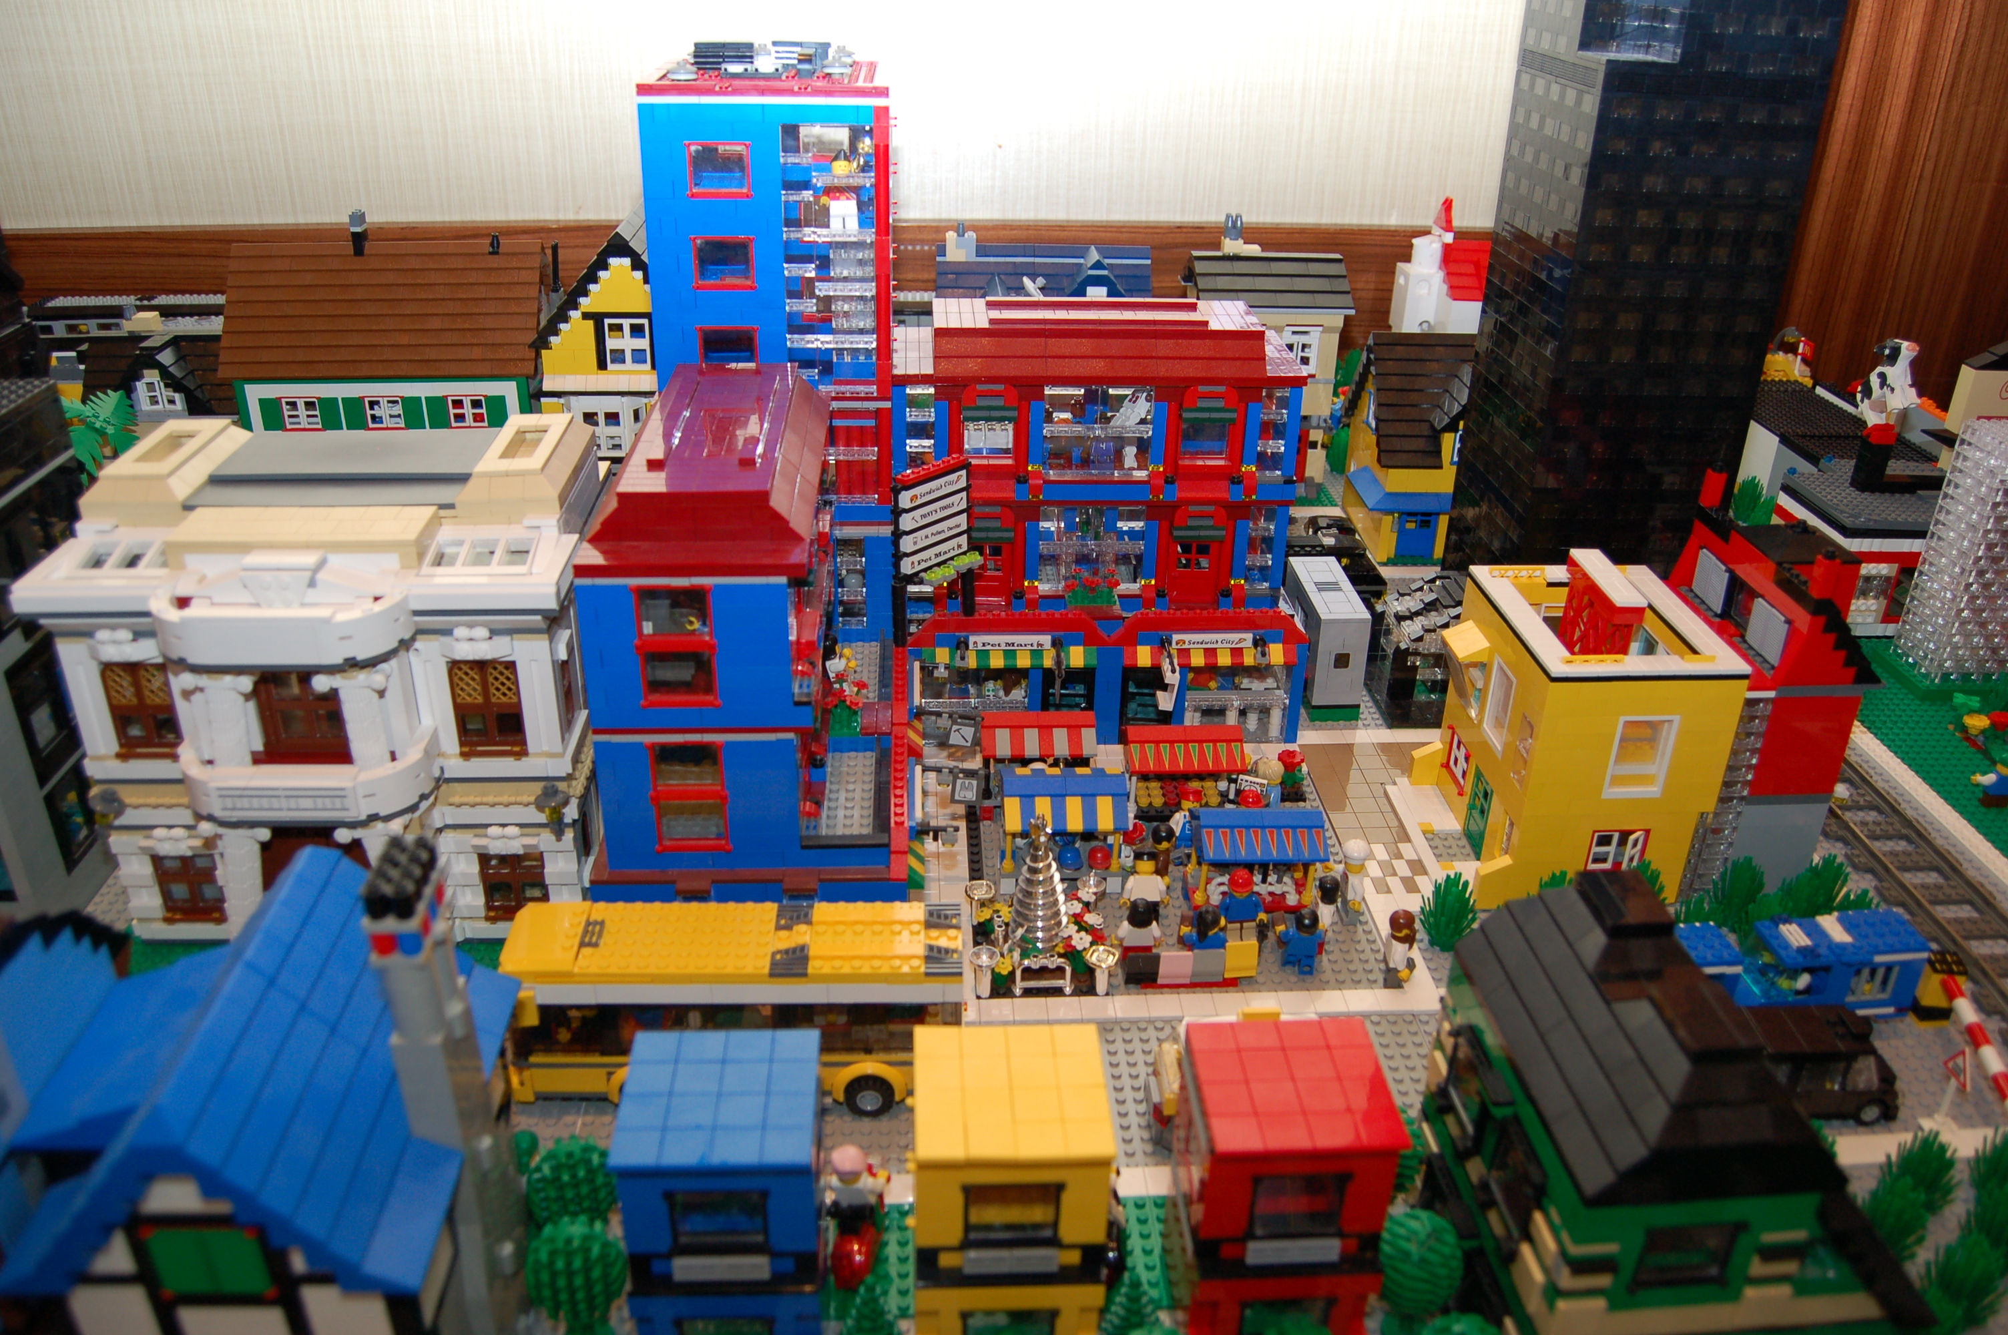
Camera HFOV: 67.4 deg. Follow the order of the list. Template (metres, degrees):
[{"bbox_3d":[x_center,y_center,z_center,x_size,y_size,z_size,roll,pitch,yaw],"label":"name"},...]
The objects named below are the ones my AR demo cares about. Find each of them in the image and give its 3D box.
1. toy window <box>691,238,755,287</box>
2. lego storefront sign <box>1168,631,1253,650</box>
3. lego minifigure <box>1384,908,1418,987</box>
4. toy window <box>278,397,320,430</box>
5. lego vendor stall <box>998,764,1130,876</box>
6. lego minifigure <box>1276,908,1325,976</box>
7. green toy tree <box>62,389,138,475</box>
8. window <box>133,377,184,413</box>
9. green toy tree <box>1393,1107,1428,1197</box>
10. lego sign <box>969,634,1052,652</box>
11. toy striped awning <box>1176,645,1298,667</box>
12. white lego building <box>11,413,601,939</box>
[{"bbox_3d":[-0.150,-0.218,0.810,0.034,0.029,0.008,0,27,-4],"label":"toy window"},{"bbox_3d":[0.124,-0.016,0.895,0.048,0.008,0.004,0,27,-4],"label":"lego storefront sign"},{"bbox_3d":[0.190,0.135,0.731,0.016,0.043,0.025,-1,27,-3],"label":"lego minifigure"},{"bbox_3d":[-0.560,-0.202,1.202,0.033,0.029,0.008,-2,27,-7],"label":"toy window"},{"bbox_3d":[0.031,0.085,0.803,0.064,0.061,0.048,0,27,-3],"label":"lego vendor stall"},{"bbox_3d":[0.146,0.133,0.740,0.023,0.040,0.018,-4,27,-11],"label":"lego minifigure"},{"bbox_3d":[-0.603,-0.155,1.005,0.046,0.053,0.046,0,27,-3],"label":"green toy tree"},{"bbox_3d":[-0.704,-0.227,1.255,0.034,0.029,0.008,0,27,-4],"label":"window"},{"bbox_3d":[0.145,0.198,0.591,0.034,0.054,0.034,-1,27,-3],"label":"green toy tree"},{"bbox_3d":[0.004,-0.015,0.888,0.048,0.008,0.004,0,27,-4],"label":"lego sign"},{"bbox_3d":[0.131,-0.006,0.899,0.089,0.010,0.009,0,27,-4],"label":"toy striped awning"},{"bbox_3d":[-0.323,0.004,0.770,0.244,0.216,0.218,0,27,-3],"label":"white lego building"}]

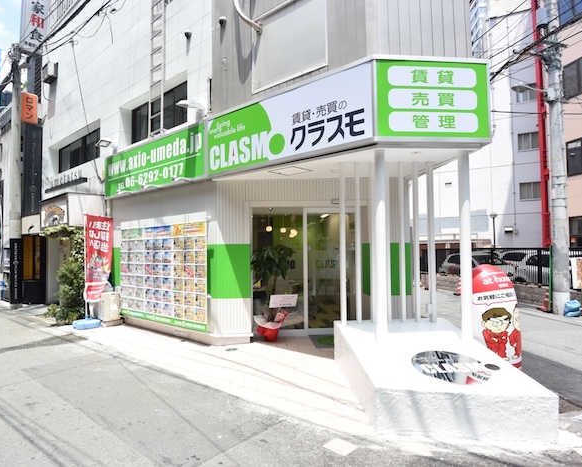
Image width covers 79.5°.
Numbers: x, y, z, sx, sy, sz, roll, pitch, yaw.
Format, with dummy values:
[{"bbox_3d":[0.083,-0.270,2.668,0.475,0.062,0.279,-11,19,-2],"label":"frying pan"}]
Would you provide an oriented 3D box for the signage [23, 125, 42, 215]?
[{"bbox_3d":[-7.335,-1.791,9.950,0.160,2.500,0.420,-2,-3,39],"label":"signage"}]

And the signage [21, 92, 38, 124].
[{"bbox_3d":[-7.239,-3.478,9.700,0.150,0.790,0.370,-2,-3,39],"label":"signage"}]

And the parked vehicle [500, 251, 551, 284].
[{"bbox_3d":[9.950,1.403,13.500,4.100,1.480,1.680,-1,-2,2],"label":"parked vehicle"}]

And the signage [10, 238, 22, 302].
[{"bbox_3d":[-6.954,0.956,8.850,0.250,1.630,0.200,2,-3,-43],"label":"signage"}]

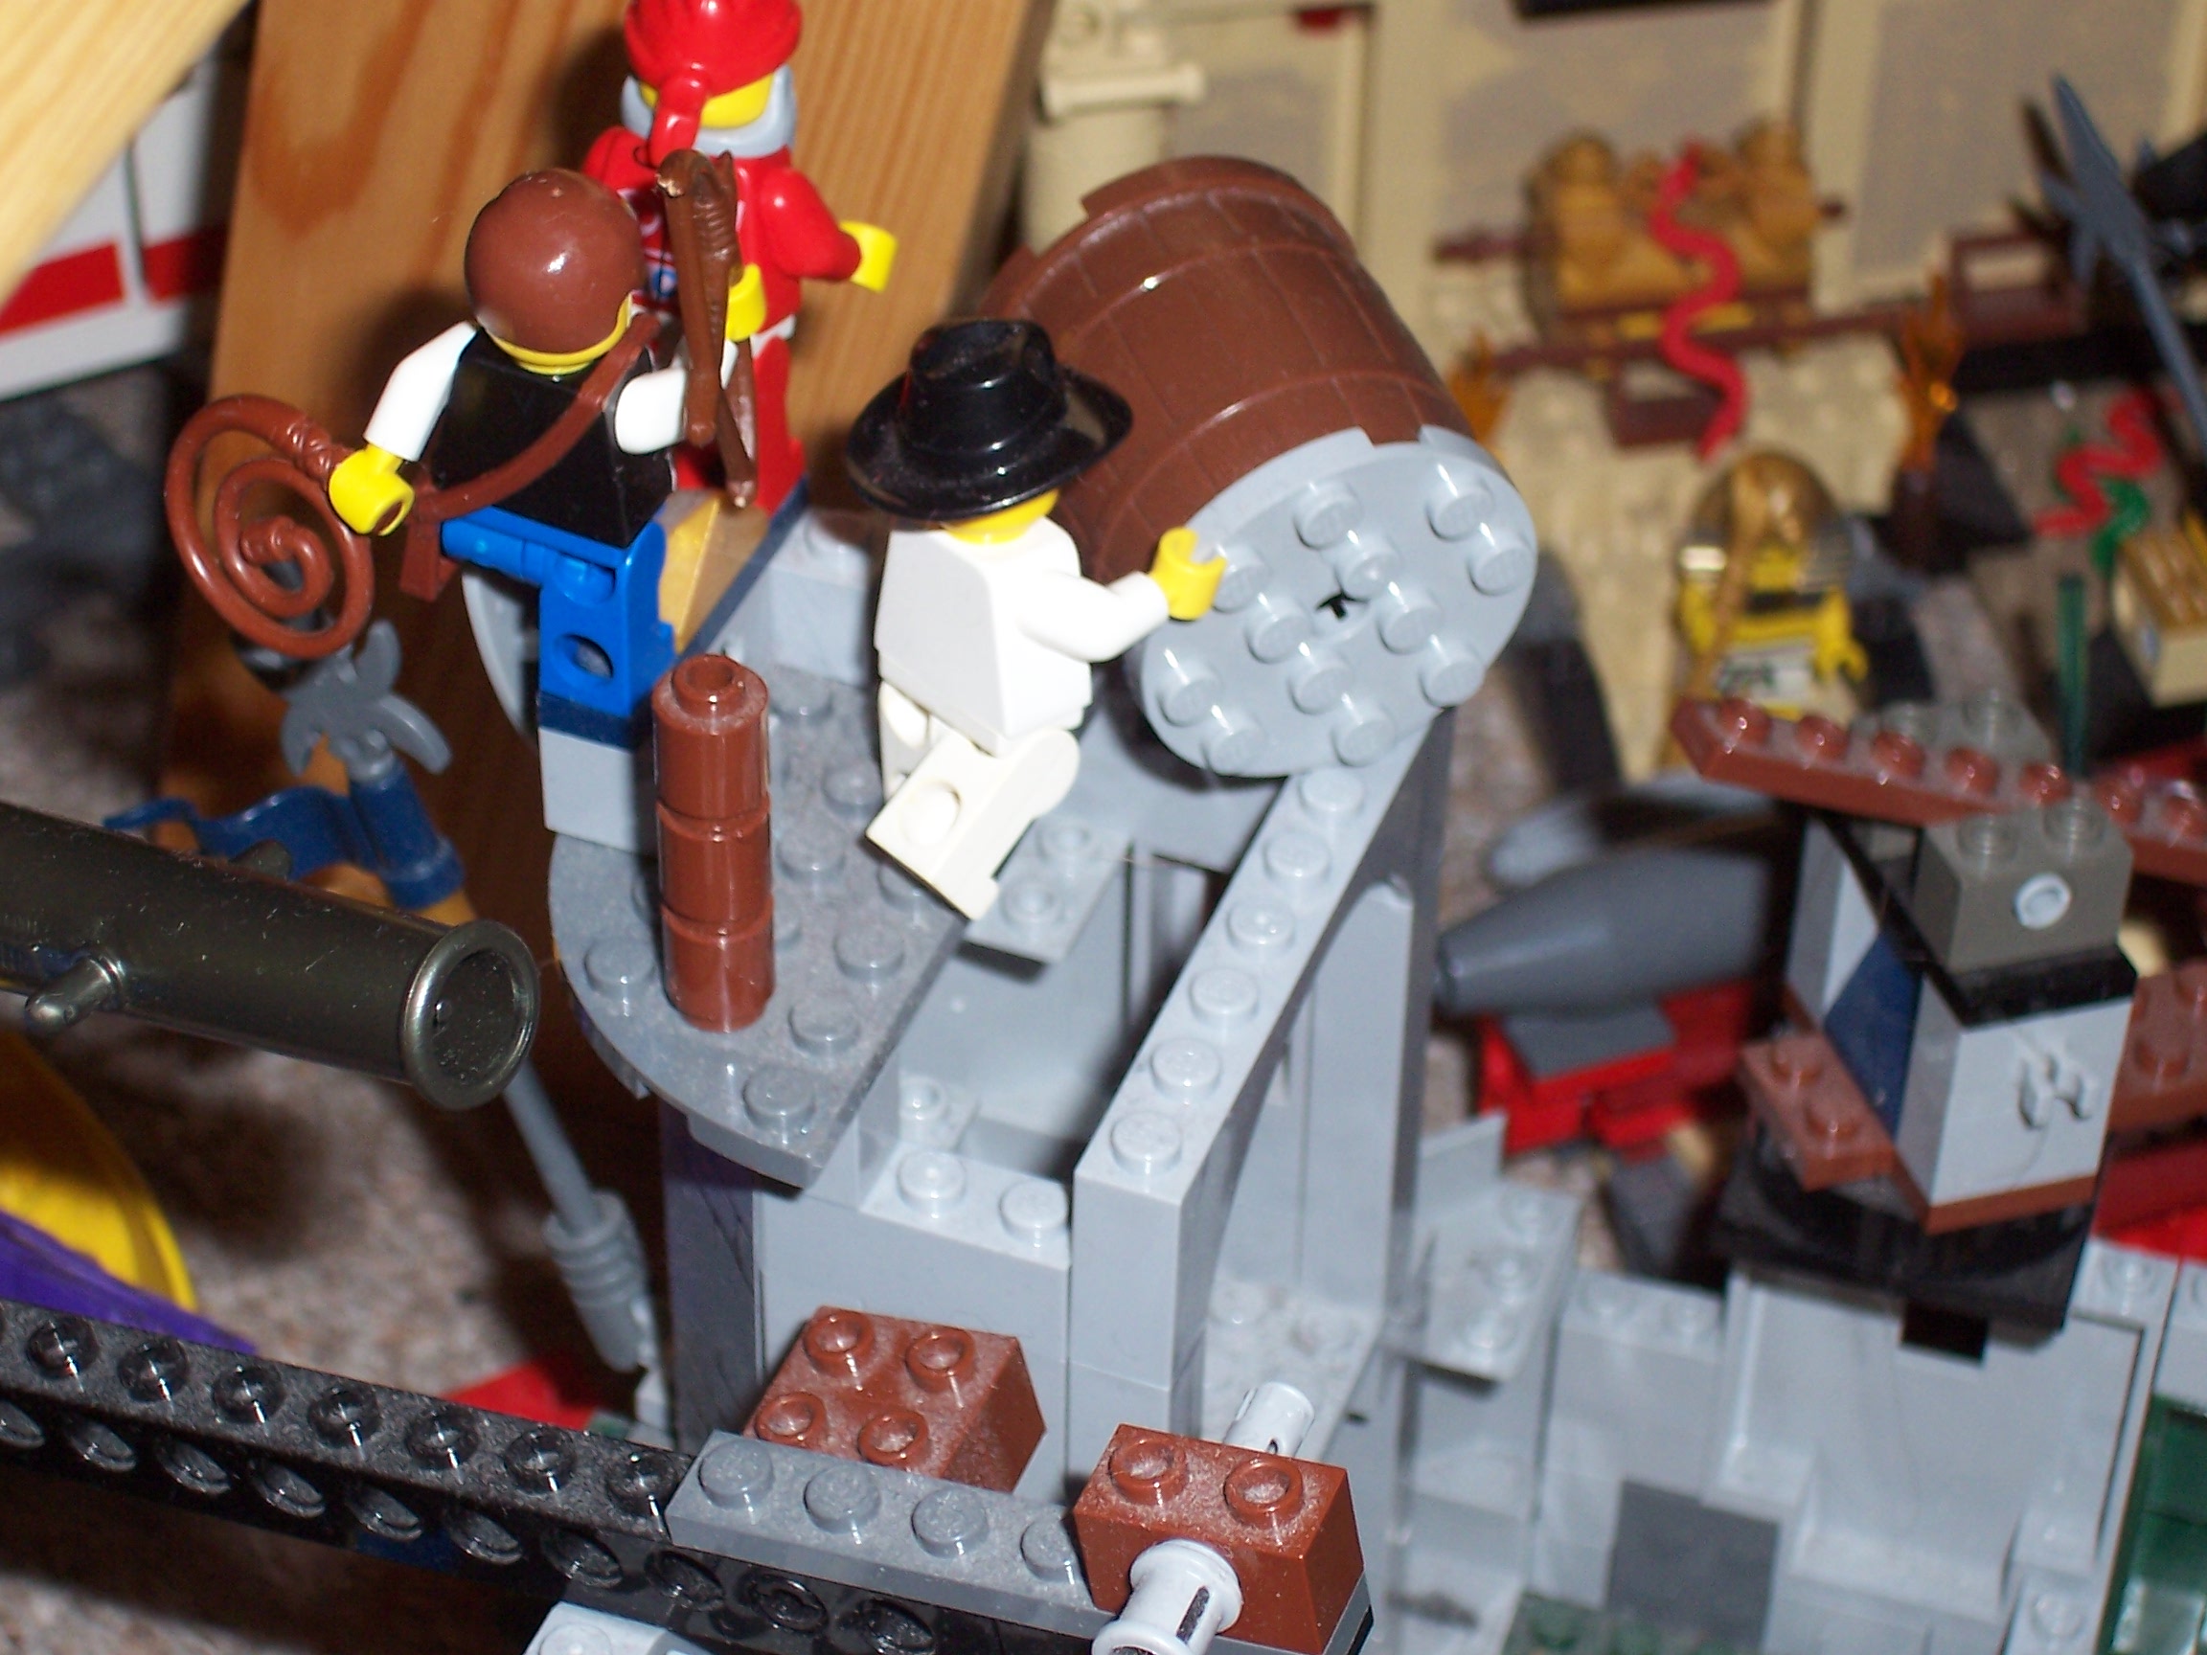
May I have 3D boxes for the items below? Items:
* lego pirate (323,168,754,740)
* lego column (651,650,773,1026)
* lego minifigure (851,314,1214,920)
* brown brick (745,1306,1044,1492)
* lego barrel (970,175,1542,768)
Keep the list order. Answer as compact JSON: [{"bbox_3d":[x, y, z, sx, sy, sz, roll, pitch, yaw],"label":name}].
[{"bbox_3d":[-0.039,-0.030,0.369,0.026,0.042,0.021,14,43,15],"label":"lego pirate"},{"bbox_3d":[-0.027,0.001,0.362,0.008,0.030,0.008,1,41,-1],"label":"lego column"},{"bbox_3d":[-0.007,-0.016,0.373,0.024,0.043,0.022,-27,45,-30],"label":"lego minifigure"},{"bbox_3d":[-0.015,0.043,0.369,0.016,0.011,0.016,7,43,25],"label":"brown brick"},{"bbox_3d":[0.011,-0.027,0.395,0.033,0.033,0.036,-34,53,7],"label":"lego barrel"}]

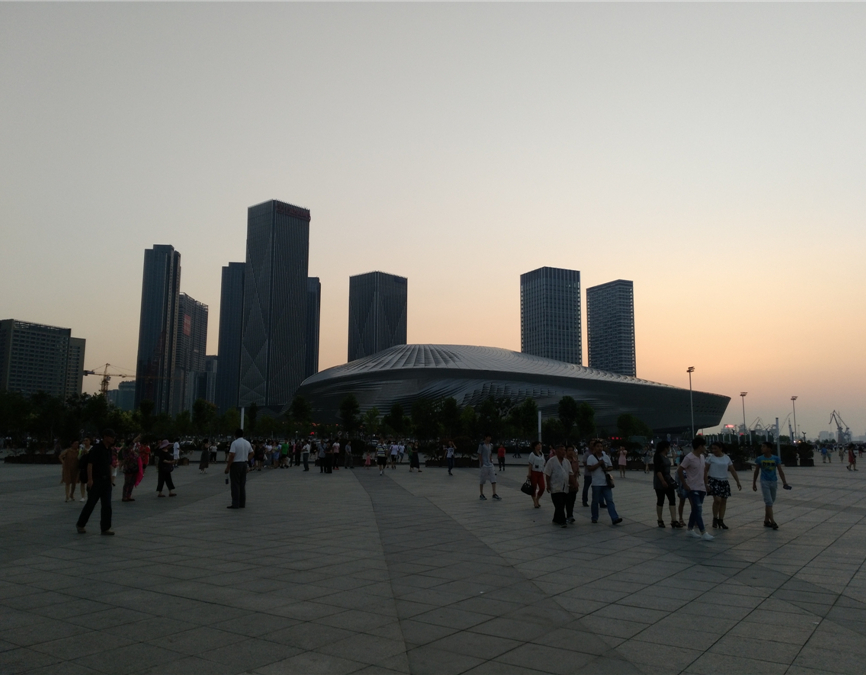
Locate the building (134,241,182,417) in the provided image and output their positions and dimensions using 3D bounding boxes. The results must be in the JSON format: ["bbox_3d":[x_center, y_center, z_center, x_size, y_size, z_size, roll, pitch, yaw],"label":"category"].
[{"bbox_3d":[-280.546,6.690,743.789,29.000,197.000,31.000,0,-8,0],"label":"building"}]

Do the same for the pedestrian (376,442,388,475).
[{"bbox_3d":[-2.380,5.550,33.837,0.580,1.700,0.480,1,-8,-3],"label":"pedestrian"}]

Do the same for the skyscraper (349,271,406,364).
[{"bbox_3d":[-49.452,19.123,651.781,36.600,147.000,39.200,-7,-11,41],"label":"skyscraper"}]

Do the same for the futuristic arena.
[{"bbox_3d":[37.147,32.136,409.911,212.000,56.000,185.000,4,-9,-26],"label":"futuristic arena"}]

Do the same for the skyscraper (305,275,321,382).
[{"bbox_3d":[-146.284,25.502,837.437,30.000,185.000,32.000,1,-8,-4],"label":"skyscraper"}]

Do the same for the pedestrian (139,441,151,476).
[{"bbox_3d":[-12.495,5.252,31.707,0.500,1.560,0.400,-2,-8,14],"label":"pedestrian"}]

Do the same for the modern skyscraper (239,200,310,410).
[{"bbox_3d":[-137.865,-12.925,636.433,38.200,205.000,41.600,-7,-11,41],"label":"modern skyscraper"}]

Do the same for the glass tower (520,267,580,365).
[{"bbox_3d":[113.570,19.046,696.890,41.500,164.000,41.500,4,-9,-26],"label":"glass tower"}]

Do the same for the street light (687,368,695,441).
[{"bbox_3d":[35.597,10.006,99.504,1.100,12.000,0.800,-4,-9,30],"label":"street light"}]

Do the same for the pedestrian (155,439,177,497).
[{"bbox_3d":[-7.561,3.722,20.781,0.620,1.600,0.500,3,-8,-17],"label":"pedestrian"}]

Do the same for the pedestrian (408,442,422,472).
[{"bbox_3d":[-0.958,6.400,39.035,0.500,1.598,0.500,-6,-10,38],"label":"pedestrian"}]

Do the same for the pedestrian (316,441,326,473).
[{"bbox_3d":[-5.508,5.894,36.277,0.520,1.660,0.360,2,-8,-14],"label":"pedestrian"}]

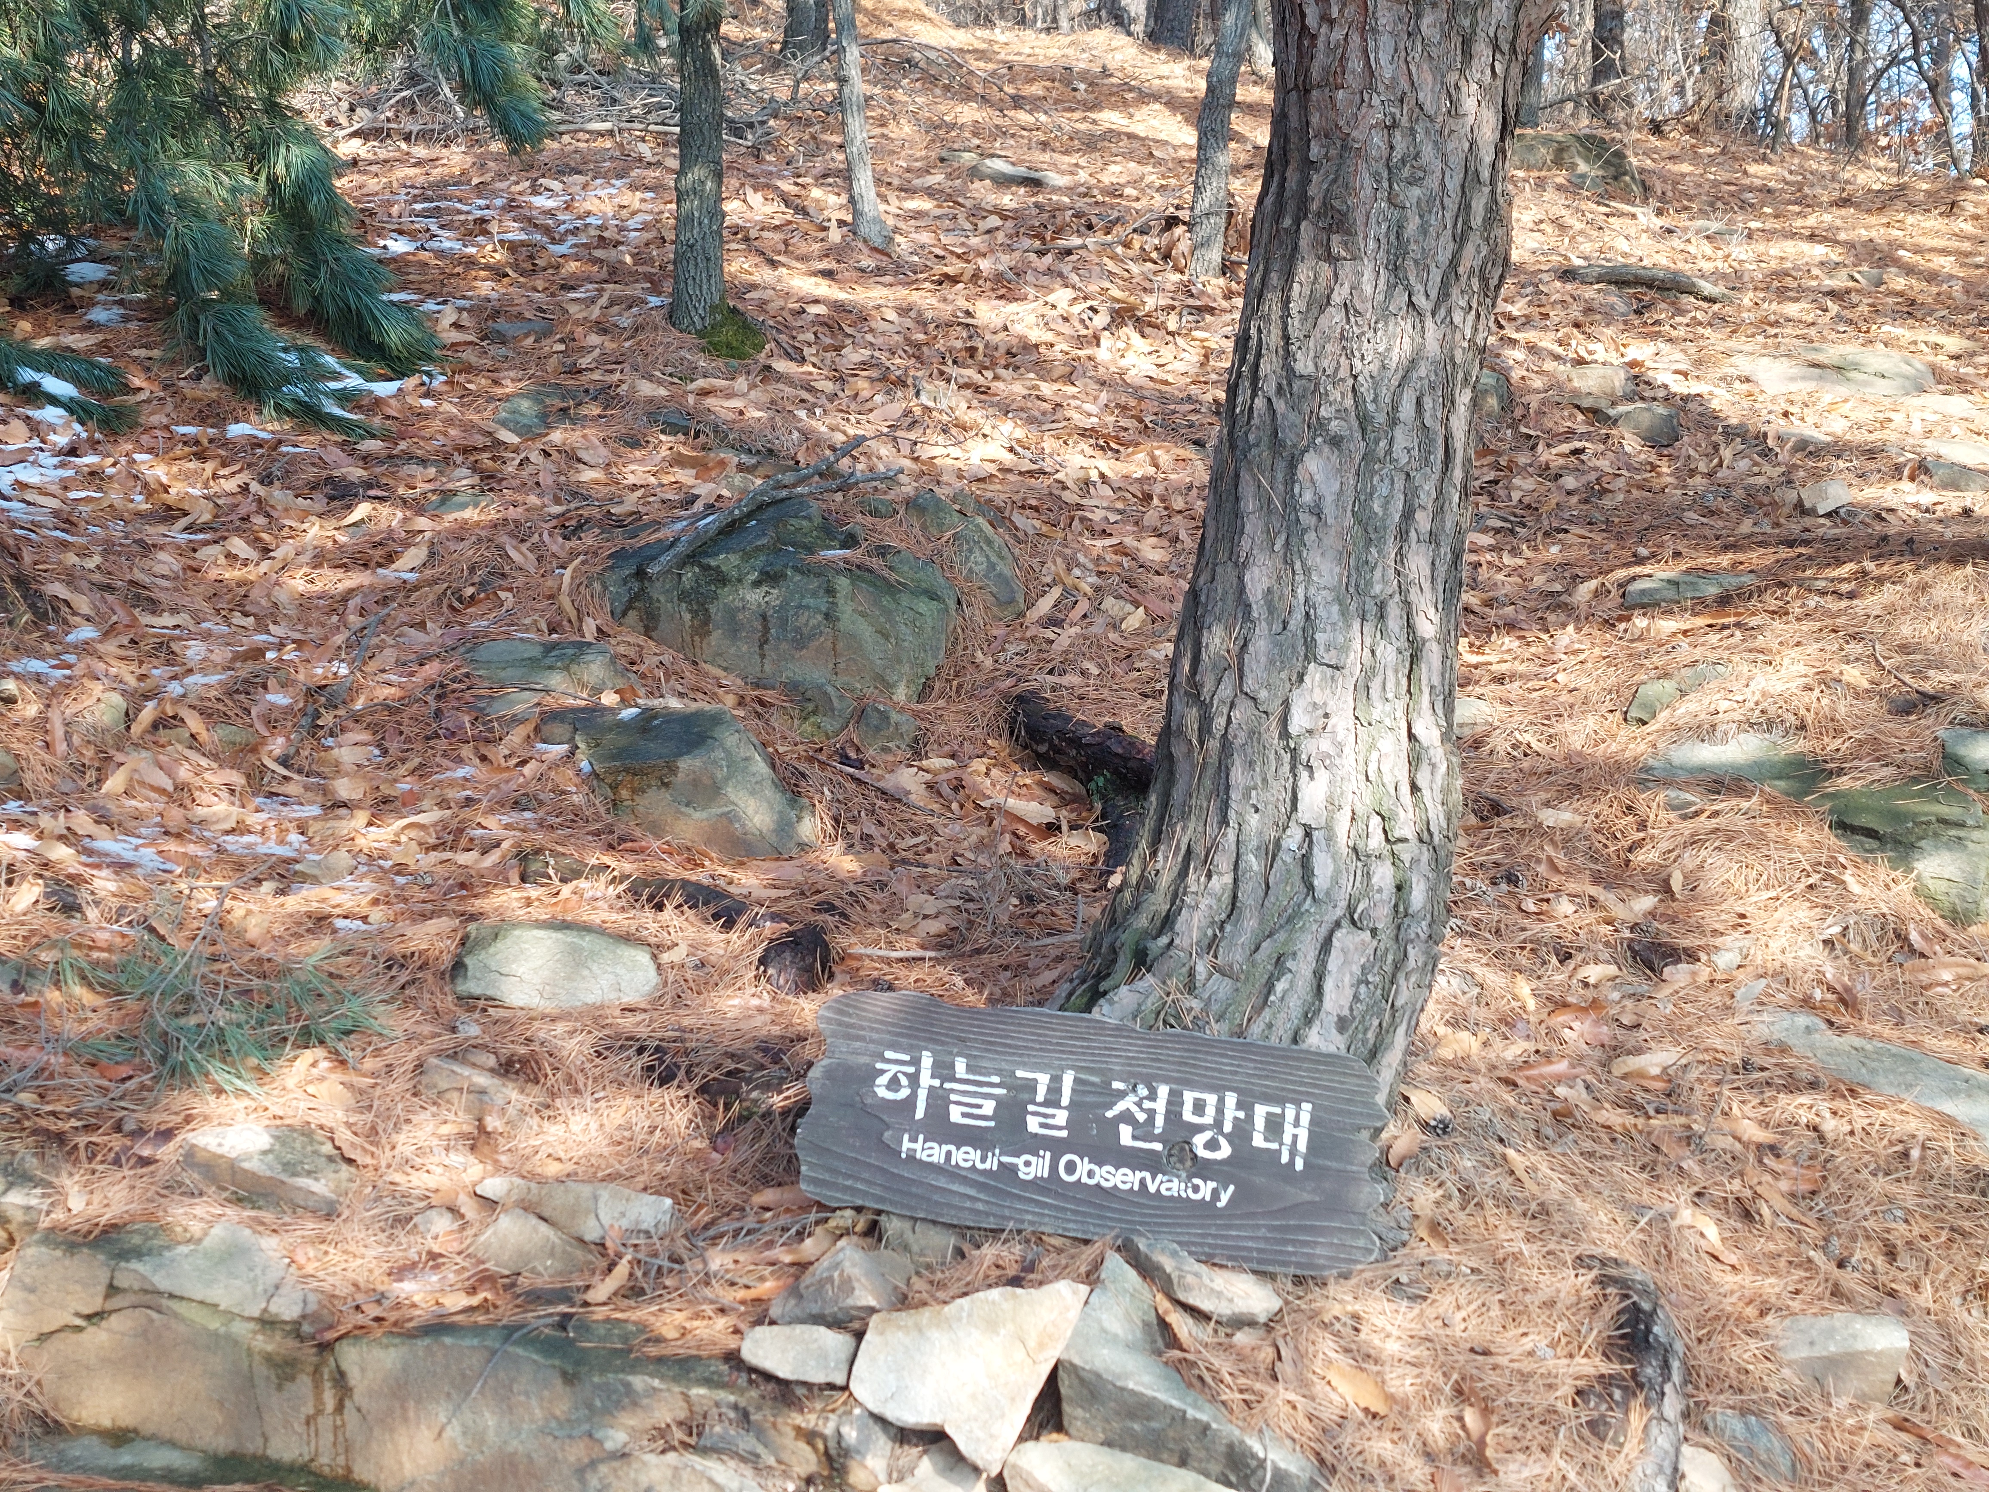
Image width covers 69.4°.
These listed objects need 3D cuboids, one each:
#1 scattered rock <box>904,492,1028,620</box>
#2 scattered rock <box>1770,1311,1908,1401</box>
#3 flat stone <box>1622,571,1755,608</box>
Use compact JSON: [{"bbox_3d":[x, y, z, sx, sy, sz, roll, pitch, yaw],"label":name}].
[{"bbox_3d":[-0.078,-0.484,3.614,0.230,0.220,0.340,-5,22,-17],"label":"scattered rock"},{"bbox_3d":[1.031,0.745,1.752,0.130,0.060,0.090,3,15,6],"label":"scattered rock"},{"bbox_3d":[1.861,-0.421,3.863,0.310,0.070,0.160,4,19,8],"label":"flat stone"}]

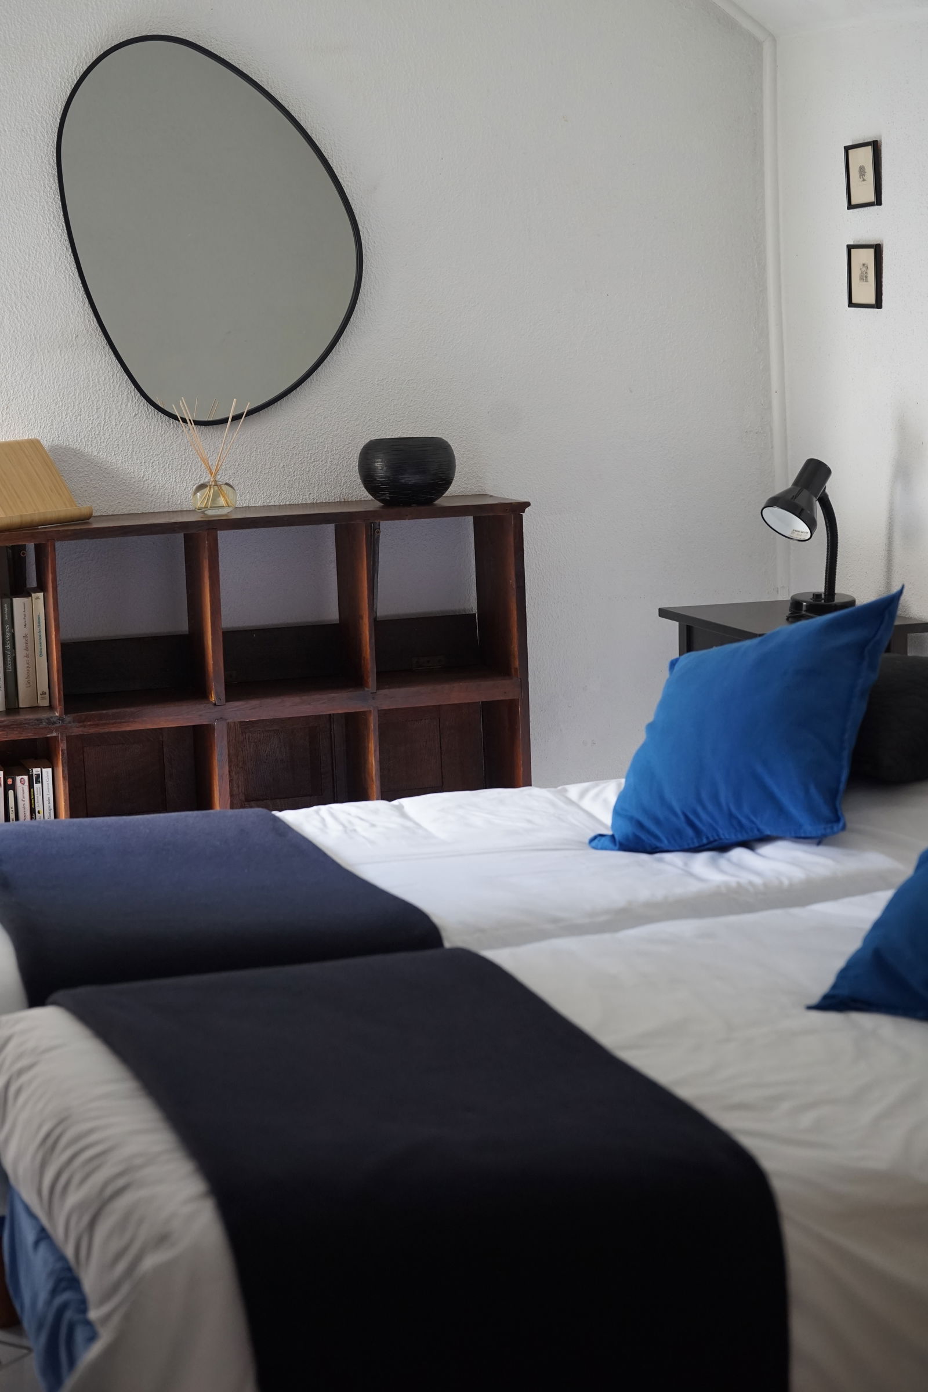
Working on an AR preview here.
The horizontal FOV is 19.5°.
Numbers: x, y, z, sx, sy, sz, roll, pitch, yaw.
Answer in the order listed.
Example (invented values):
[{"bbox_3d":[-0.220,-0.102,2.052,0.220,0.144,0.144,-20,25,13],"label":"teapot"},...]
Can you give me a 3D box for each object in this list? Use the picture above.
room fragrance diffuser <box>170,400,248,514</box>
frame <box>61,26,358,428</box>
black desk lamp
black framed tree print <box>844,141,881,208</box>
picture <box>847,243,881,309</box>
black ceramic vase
[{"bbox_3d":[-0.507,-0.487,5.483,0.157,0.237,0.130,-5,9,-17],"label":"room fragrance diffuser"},{"bbox_3d":[-0.519,-0.961,5.604,0.634,0.796,0.025,-5,9,-17],"label":"frame"},{"bbox_3d":[0.717,-0.329,5.627,0.226,0.328,0.138,-10,12,-44],"label":"black desk lamp"},{"bbox_3d":[0.819,-1.069,5.562,0.014,0.130,0.127,-5,9,-17],"label":"black framed tree print"},{"bbox_3d":[0.827,-0.867,5.591,0.014,0.130,0.127,-5,9,-17],"label":"picture"},{"bbox_3d":[-0.124,-0.460,5.553,0.199,0.134,0.199,-2,8,0],"label":"black ceramic vase"}]

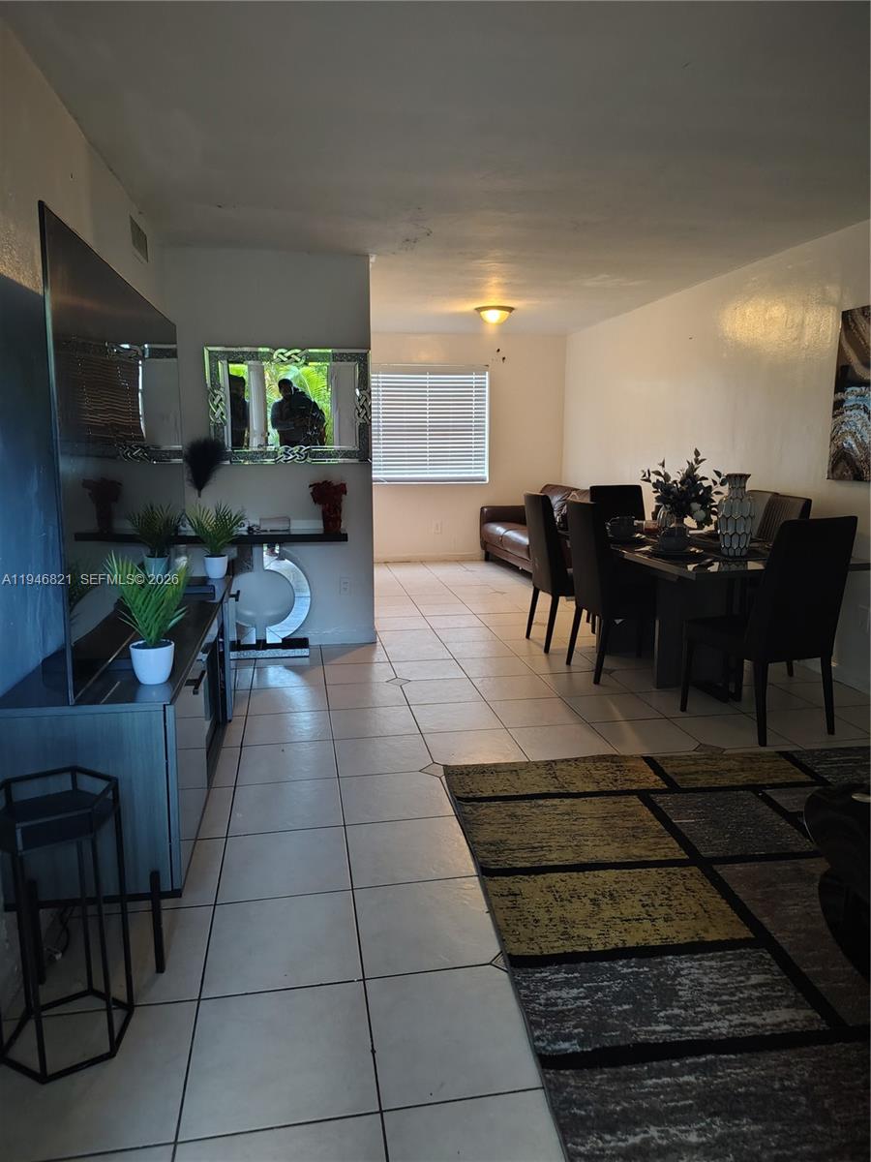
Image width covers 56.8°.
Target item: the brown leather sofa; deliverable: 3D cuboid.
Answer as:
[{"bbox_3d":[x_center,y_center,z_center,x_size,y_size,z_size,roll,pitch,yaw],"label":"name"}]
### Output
[{"bbox_3d":[1.160,-0.454,7.806,0.930,0.860,2.350,-2,10,-10],"label":"brown leather sofa"}]

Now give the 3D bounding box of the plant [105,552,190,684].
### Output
[{"bbox_3d":[-0.764,0.105,2.149,0.215,0.335,0.205,-2,11,-10],"label":"plant"}]

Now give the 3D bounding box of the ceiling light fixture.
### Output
[{"bbox_3d":[0.510,-2.266,6.903,0.355,0.145,0.355,0,10,0],"label":"ceiling light fixture"}]

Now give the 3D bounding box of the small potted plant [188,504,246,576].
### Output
[{"bbox_3d":[-1.015,-0.183,3.726,0.255,0.335,0.240,-2,11,-10],"label":"small potted plant"}]

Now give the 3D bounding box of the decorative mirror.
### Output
[{"bbox_3d":[-0.896,-1.081,4.995,1.000,0.695,0.040,-2,11,-10],"label":"decorative mirror"}]

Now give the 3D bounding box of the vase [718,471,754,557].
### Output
[{"bbox_3d":[1.521,-0.336,4.041,0.190,0.418,0.190,-2,11,-10],"label":"vase"}]

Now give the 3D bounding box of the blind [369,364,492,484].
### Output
[{"bbox_3d":[-0.068,-1.661,8.589,1.300,1.235,0.060,-2,10,-10],"label":"blind"}]

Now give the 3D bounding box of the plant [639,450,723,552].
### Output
[{"bbox_3d":[1.384,-0.460,4.470,0.425,0.510,0.390,-2,11,-10],"label":"plant"}]

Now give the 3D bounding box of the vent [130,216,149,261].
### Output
[{"bbox_3d":[-1.454,-1.687,3.991,0.022,0.140,0.440,-2,11,-10],"label":"vent"}]

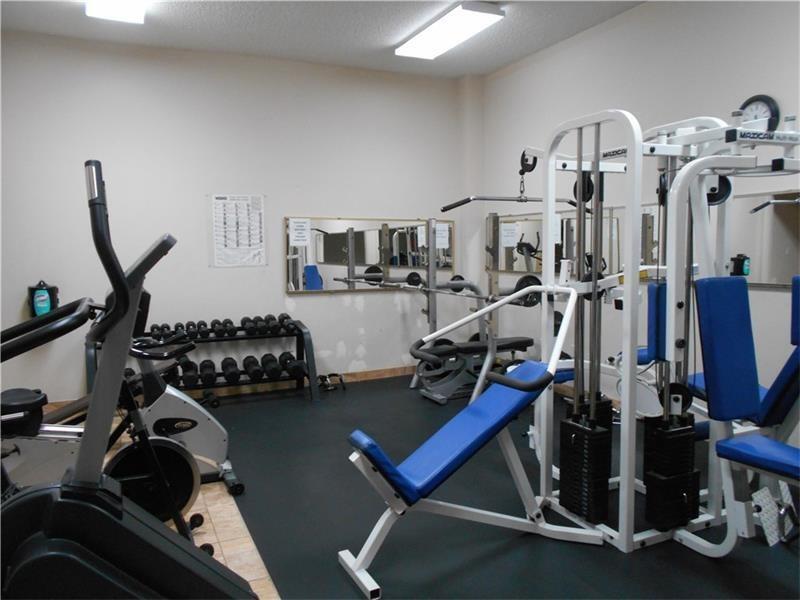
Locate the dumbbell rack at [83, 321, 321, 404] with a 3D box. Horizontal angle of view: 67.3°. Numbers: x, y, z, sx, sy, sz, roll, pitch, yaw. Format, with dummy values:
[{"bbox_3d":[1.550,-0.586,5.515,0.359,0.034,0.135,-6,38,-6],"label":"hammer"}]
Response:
[{"bbox_3d":[-1.820,0.647,5.670,2.000,0.760,0.580,-4,6,-25],"label":"dumbbell rack"}]

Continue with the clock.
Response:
[{"bbox_3d":[2.353,-1.196,3.972,0.045,0.290,0.290,-4,6,-25],"label":"clock"}]

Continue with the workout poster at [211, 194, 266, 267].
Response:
[{"bbox_3d":[-1.610,-0.689,6.039,0.530,0.715,0.015,-4,6,-25],"label":"workout poster"}]

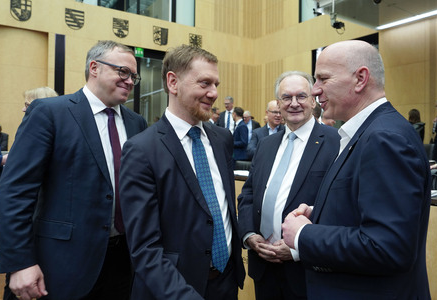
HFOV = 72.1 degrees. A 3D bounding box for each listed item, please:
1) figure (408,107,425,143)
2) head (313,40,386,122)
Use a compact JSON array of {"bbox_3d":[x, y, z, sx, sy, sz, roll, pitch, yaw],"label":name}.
[{"bbox_3d":[3.254,0.145,5.062,0.460,1.660,0.330,-2,5,-27],"label":"figure"},{"bbox_3d":[0.419,-0.219,0.960,0.225,0.245,0.170,-1,5,-6],"label":"head"}]

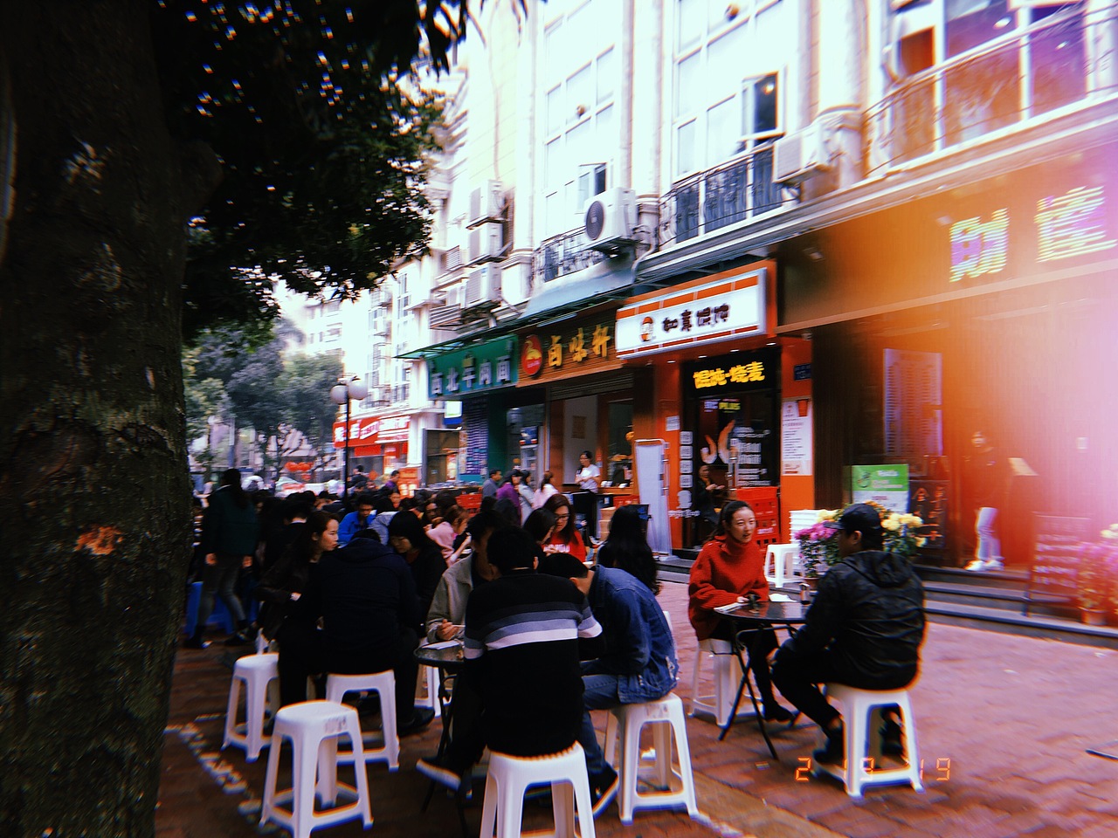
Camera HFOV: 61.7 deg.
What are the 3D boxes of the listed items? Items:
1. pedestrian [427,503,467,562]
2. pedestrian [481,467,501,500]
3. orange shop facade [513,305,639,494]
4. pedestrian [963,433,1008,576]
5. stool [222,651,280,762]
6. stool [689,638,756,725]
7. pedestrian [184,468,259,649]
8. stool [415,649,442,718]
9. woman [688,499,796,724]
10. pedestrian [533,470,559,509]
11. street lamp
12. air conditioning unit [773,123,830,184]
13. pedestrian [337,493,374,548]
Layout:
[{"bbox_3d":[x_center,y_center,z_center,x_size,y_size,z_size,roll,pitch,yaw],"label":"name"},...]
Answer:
[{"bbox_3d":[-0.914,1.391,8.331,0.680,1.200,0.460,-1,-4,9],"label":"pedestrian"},{"bbox_3d":[-1.243,1.745,17.122,0.340,1.660,0.480,0,-4,3],"label":"pedestrian"},{"bbox_3d":[0.376,0.137,17.011,0.700,4.150,4.120,2,-4,-31],"label":"orange shop facade"},{"bbox_3d":[5.198,1.000,11.509,0.480,1.710,0.360,-3,-5,40],"label":"pedestrian"},{"bbox_3d":[-1.564,1.538,5.016,0.345,0.460,0.345,4,-5,-45],"label":"stool"},{"bbox_3d":[1.007,1.558,5.657,0.340,0.470,0.340,2,-5,-31],"label":"stool"},{"bbox_3d":[-2.952,1.185,8.158,0.500,1.550,0.460,2,-4,-23],"label":"pedestrian"},{"bbox_3d":[-0.875,1.607,5.883,0.360,0.470,0.360,-1,-4,15],"label":"stool"},{"bbox_3d":[1.120,1.150,5.586,0.520,1.310,0.700,3,-5,-41],"label":"woman"},{"bbox_3d":[-0.197,1.601,14.526,0.340,1.600,0.460,3,-5,-37],"label":"pedestrian"},{"bbox_3d":[-3.786,0.845,16.780,0.360,3.320,0.980,2,-4,-31],"label":"street lamp"},{"bbox_3d":[3.108,-3.322,11.799,0.300,0.530,0.790,2,-4,-31],"label":"air conditioning unit"},{"bbox_3d":[-1.752,1.312,8.080,0.500,1.280,0.660,1,-4,-17],"label":"pedestrian"}]

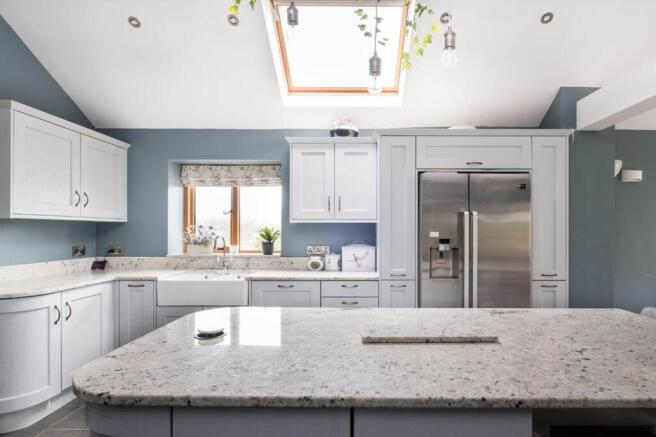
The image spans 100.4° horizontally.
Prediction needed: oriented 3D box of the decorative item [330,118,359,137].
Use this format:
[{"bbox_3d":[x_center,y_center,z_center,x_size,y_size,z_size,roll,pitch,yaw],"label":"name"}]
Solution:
[{"bbox_3d":[0.166,-0.891,2.700,0.270,0.200,0.240,0,-1,2],"label":"decorative item"}]

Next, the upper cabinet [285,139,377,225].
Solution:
[{"bbox_3d":[0.056,-0.357,2.770,0.837,0.799,0.340,0,-1,2],"label":"upper cabinet"}]

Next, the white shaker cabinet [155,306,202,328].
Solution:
[{"bbox_3d":[-1.262,1.007,2.620,0.400,0.510,0.570,0,-1,0],"label":"white shaker cabinet"}]

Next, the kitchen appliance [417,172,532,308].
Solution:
[{"bbox_3d":[1.230,0.515,2.565,0.915,1.770,0.700,0,-1,0],"label":"kitchen appliance"}]

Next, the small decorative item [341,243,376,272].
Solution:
[{"bbox_3d":[0.300,0.380,2.720,0.325,0.270,0.190,0,-1,0],"label":"small decorative item"}]

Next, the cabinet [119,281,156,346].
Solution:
[{"bbox_3d":[-1.625,0.900,2.620,0.310,0.730,0.570,0,-1,0],"label":"cabinet"}]

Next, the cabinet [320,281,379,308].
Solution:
[{"bbox_3d":[0.202,0.939,2.650,0.498,0.790,0.580,0,-1,2],"label":"cabinet"}]

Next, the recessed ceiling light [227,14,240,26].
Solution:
[{"bbox_3d":[-0.756,-1.587,2.188,0.085,0.030,0.085,0,-39,0],"label":"recessed ceiling light"}]

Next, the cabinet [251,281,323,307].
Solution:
[{"bbox_3d":[-0.355,0.900,2.620,0.600,0.730,0.570,0,-1,0],"label":"cabinet"}]

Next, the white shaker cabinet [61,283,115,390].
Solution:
[{"bbox_3d":[-2.125,0.890,2.120,0.570,0.720,0.410,0,-1,3],"label":"white shaker cabinet"}]

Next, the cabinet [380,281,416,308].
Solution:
[{"bbox_3d":[0.610,0.905,2.625,0.300,0.730,0.570,0,-1,0],"label":"cabinet"}]

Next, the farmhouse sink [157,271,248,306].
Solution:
[{"bbox_3d":[-1.059,0.652,2.575,0.779,0.218,0.470,0,-1,2],"label":"farmhouse sink"}]

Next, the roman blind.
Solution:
[{"bbox_3d":[-1.070,-0.480,3.080,1.150,0.245,0.080,0,-1,0],"label":"roman blind"}]

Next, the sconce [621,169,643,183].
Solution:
[{"bbox_3d":[3.096,-0.428,2.830,0.214,0.127,0.100,0,-1,2],"label":"sconce"}]

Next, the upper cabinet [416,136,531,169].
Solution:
[{"bbox_3d":[1.255,-0.555,2.620,0.980,0.280,0.570,0,-1,0],"label":"upper cabinet"}]

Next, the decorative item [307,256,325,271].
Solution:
[{"bbox_3d":[-0.119,0.452,2.795,0.165,0.140,0.130,0,-1,2],"label":"decorative item"}]

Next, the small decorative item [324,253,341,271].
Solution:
[{"bbox_3d":[0.049,0.434,2.760,0.155,0.175,0.140,0,-1,0],"label":"small decorative item"}]

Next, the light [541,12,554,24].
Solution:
[{"bbox_3d":[1.747,-1.596,2.178,0.085,0.030,0.085,0,-39,0],"label":"light"}]

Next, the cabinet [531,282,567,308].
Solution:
[{"bbox_3d":[1.924,0.937,2.640,0.318,0.790,0.580,0,-1,2],"label":"cabinet"}]

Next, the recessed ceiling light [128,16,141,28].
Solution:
[{"bbox_3d":[-1.555,-1.578,2.198,0.085,0.030,0.085,0,-39,0],"label":"recessed ceiling light"}]

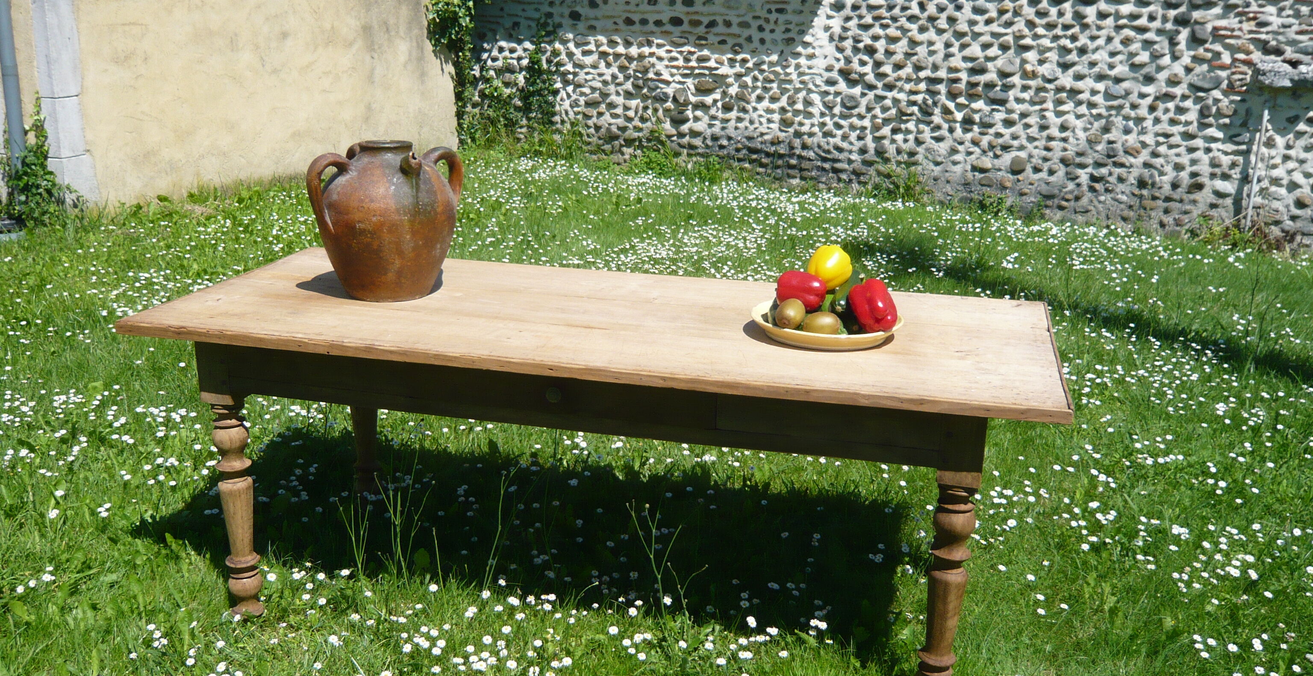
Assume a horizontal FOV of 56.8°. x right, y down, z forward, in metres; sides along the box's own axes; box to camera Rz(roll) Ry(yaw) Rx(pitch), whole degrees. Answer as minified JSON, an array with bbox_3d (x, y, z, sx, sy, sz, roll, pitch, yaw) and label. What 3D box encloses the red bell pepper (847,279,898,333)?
[{"bbox_3d":[0.456,-0.068,2.563,0.088,0.088,0.108,-19,58,0],"label":"red bell pepper"}]

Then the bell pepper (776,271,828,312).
[{"bbox_3d":[0.303,-0.099,2.563,0.102,0.084,0.085,10,0,28],"label":"bell pepper"}]

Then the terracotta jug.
[{"bbox_3d":[-0.632,-0.275,2.797,0.392,0.346,0.356,-12,21,-38],"label":"terracotta jug"}]

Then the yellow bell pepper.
[{"bbox_3d":[0.369,-0.150,2.593,0.089,0.089,0.095,37,51,0],"label":"yellow bell pepper"}]

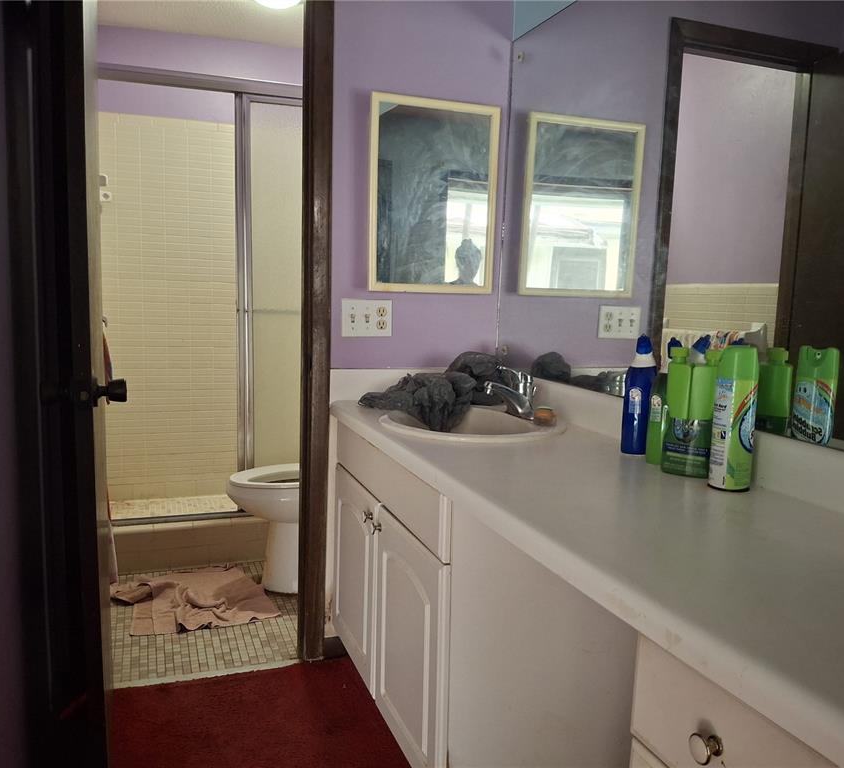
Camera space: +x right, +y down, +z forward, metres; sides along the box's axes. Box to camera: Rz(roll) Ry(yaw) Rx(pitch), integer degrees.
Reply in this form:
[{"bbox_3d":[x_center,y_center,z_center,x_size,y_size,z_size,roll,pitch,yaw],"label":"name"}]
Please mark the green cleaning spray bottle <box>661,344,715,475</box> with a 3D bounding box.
[{"bbox_3d":[0.530,0.054,1.437,0.097,0.247,0.061,6,8,28],"label":"green cleaning spray bottle"}]

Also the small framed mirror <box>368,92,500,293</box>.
[{"bbox_3d":[0.047,-0.572,2.274,0.413,0.576,0.026,-1,8,-21],"label":"small framed mirror"}]

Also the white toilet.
[{"bbox_3d":[-0.407,0.408,2.969,0.713,0.743,0.426,-1,8,-21],"label":"white toilet"}]

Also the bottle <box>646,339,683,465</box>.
[{"bbox_3d":[0.510,0.035,1.540,0.074,0.259,0.059,-4,9,-38],"label":"bottle"}]

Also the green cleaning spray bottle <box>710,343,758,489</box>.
[{"bbox_3d":[0.567,0.062,1.343,0.069,0.257,0.069,4,8,20],"label":"green cleaning spray bottle"}]

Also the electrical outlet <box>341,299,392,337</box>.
[{"bbox_3d":[-0.165,-0.198,2.252,0.160,0.114,0.012,-1,8,-21],"label":"electrical outlet"}]

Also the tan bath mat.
[{"bbox_3d":[-0.856,0.770,2.757,0.564,0.050,0.525,-1,8,-21],"label":"tan bath mat"}]

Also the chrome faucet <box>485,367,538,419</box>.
[{"bbox_3d":[0.241,0.023,2.010,0.166,0.141,0.129,-1,8,-21],"label":"chrome faucet"}]

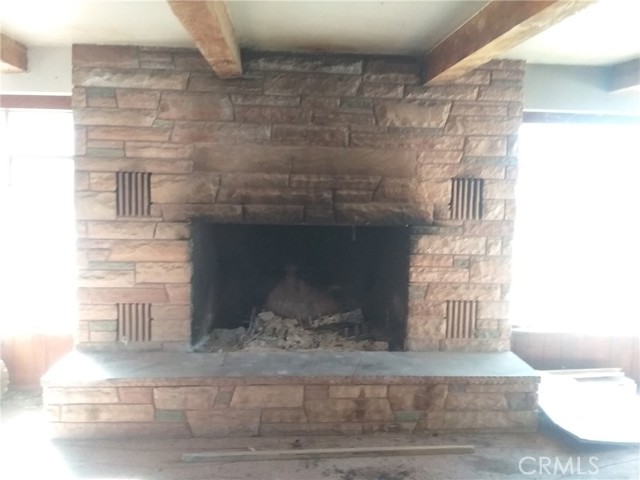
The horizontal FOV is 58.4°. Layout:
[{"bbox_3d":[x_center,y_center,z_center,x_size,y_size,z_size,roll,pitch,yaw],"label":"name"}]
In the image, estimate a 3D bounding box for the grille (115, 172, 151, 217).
[{"bbox_3d":[-1.214,-0.295,3.751,0.218,0.283,0.030,1,5,-4],"label":"grille"}]

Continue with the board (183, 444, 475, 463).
[{"bbox_3d":[0.066,1.186,3.188,1.625,0.036,0.042,0,5,-6],"label":"board"}]

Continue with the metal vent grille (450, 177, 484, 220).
[{"bbox_3d":[0.998,-0.275,3.891,0.223,0.281,0.030,1,5,-4],"label":"metal vent grille"}]

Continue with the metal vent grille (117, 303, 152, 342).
[{"bbox_3d":[-1.234,0.551,3.826,0.223,0.255,0.030,1,5,-4],"label":"metal vent grille"}]

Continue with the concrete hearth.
[{"bbox_3d":[-0.140,0.968,3.657,2.953,0.366,0.527,1,5,-4],"label":"concrete hearth"}]

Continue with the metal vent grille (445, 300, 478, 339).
[{"bbox_3d":[0.979,0.550,3.964,0.228,0.261,0.030,1,5,-4],"label":"metal vent grille"}]

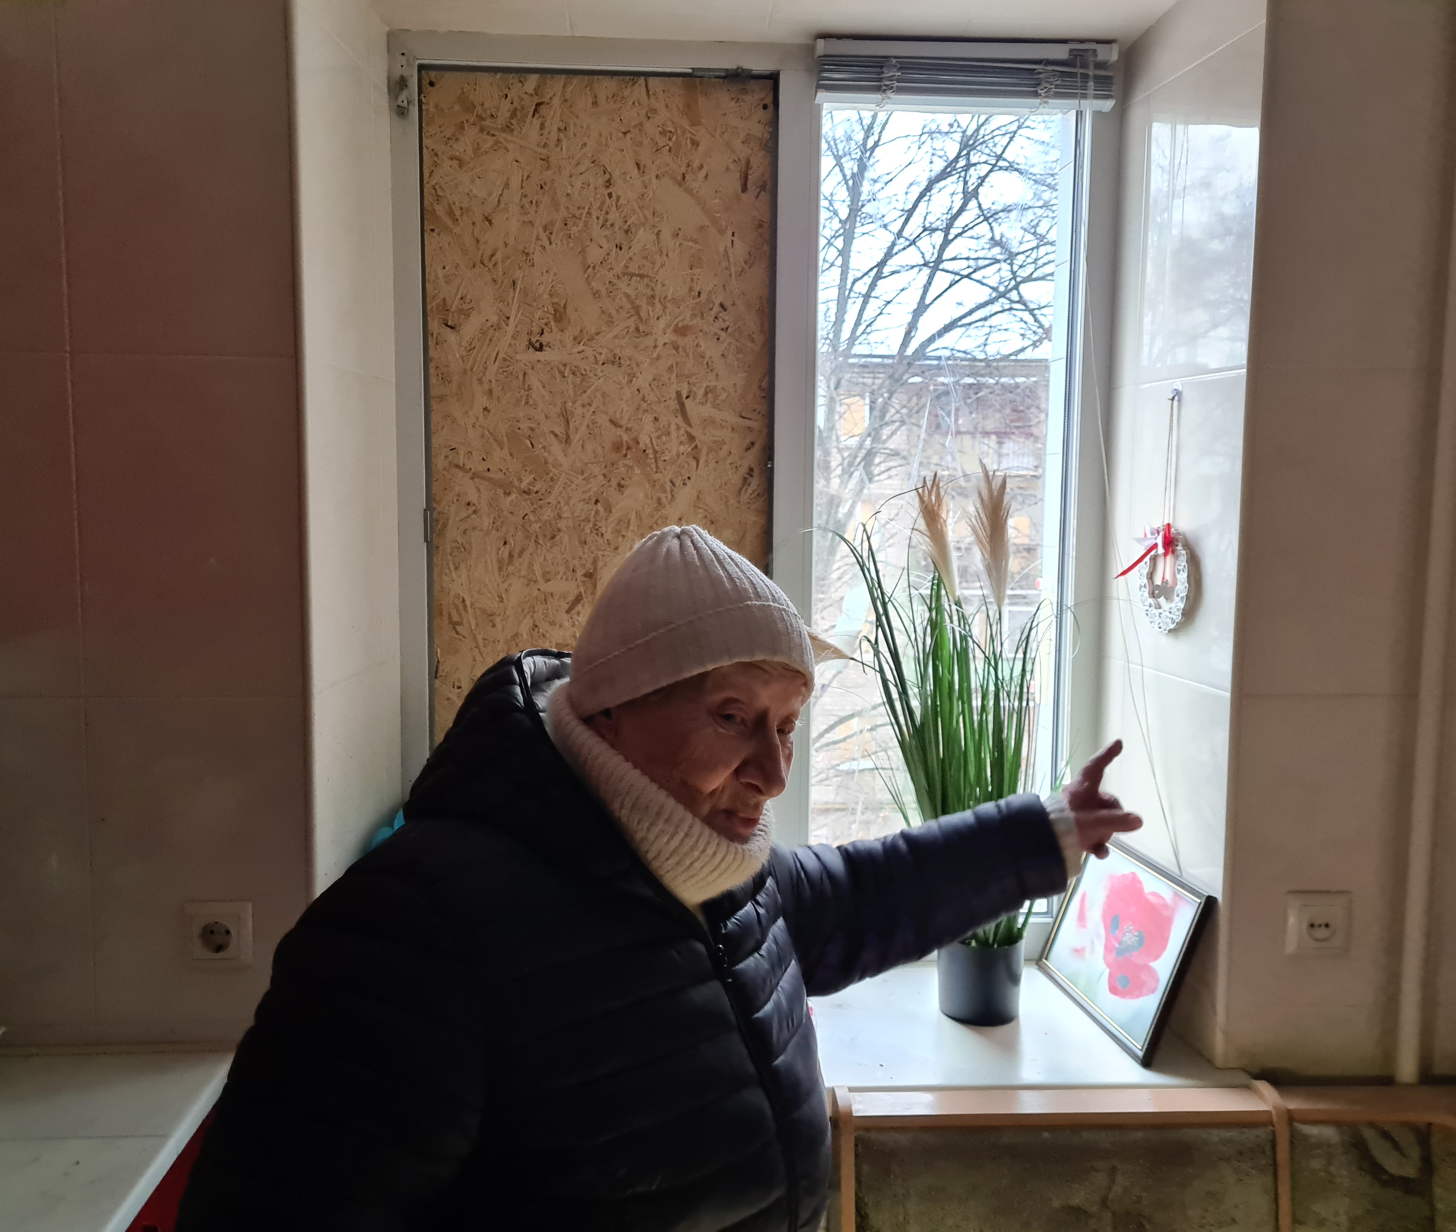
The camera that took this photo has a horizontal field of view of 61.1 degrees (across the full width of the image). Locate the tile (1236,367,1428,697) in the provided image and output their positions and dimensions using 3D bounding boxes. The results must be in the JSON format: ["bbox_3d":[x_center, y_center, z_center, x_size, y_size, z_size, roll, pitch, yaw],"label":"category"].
[{"bbox_3d":[0.754,-0.100,1.520,0.250,0.400,0.010,0,6,-3],"label":"tile"}]

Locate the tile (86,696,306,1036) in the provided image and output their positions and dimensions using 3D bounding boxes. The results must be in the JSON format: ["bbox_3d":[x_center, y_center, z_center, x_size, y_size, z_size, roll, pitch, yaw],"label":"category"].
[{"bbox_3d":[-0.631,0.295,1.491,0.265,0.400,0.010,0,6,-3],"label":"tile"}]

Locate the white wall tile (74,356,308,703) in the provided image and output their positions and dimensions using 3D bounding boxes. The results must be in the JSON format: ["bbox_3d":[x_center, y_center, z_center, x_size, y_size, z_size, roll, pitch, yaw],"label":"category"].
[{"bbox_3d":[-0.628,-0.103,1.451,0.265,0.400,0.010,0,6,-3],"label":"white wall tile"}]

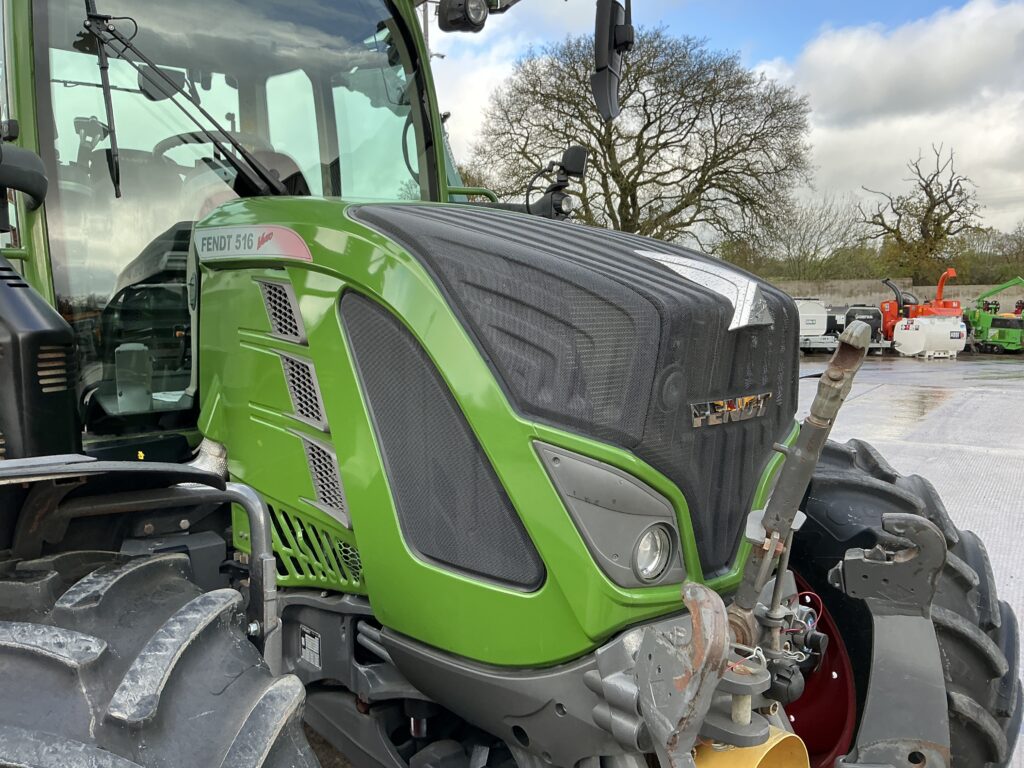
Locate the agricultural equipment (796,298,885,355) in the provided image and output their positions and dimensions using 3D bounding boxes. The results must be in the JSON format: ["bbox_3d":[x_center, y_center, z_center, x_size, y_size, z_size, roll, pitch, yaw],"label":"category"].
[{"bbox_3d":[9.859,-1.762,25.253,2.993,1.680,1.946,0,6,0],"label":"agricultural equipment"}]

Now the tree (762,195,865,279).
[{"bbox_3d":[15.730,-6.367,43.577,5.418,7.077,5.147,0,6,0],"label":"tree"}]

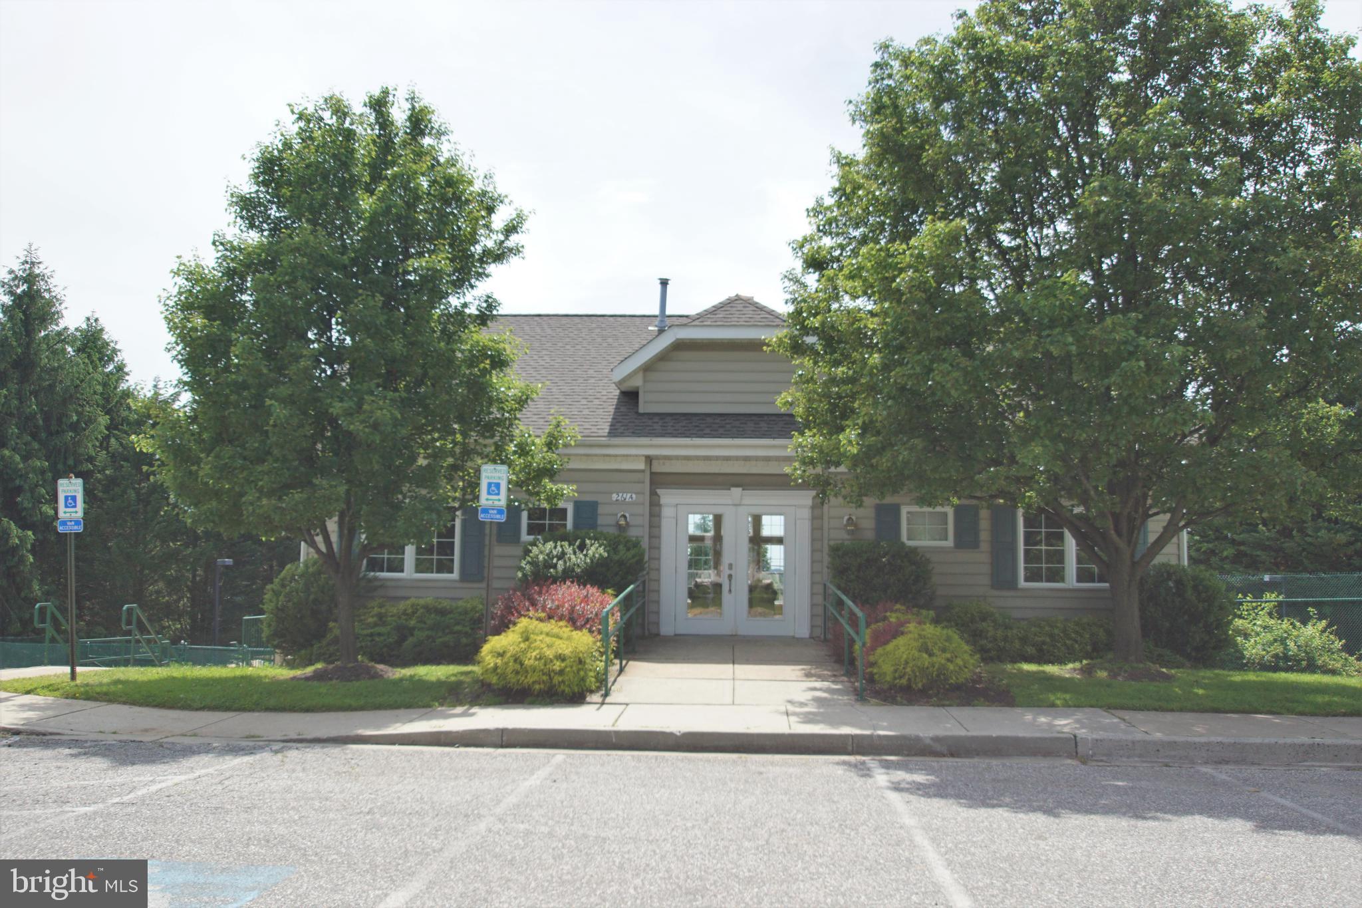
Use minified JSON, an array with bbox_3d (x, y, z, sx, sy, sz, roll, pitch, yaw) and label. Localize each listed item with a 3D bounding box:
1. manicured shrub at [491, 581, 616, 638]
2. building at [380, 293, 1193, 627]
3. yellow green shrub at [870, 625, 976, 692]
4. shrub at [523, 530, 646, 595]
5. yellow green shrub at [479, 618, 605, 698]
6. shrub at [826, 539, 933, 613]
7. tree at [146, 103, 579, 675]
[{"bbox_3d":[-1.647,2.241,14.438,1.550,1.143,1.450,1,-6,4],"label":"manicured shrub"},{"bbox_3d":[1.163,0.231,22.552,14.000,6.650,9.800,1,-6,4],"label":"building"},{"bbox_3d":[2.809,2.400,13.157,1.300,0.793,1.250,1,-6,4],"label":"yellow green shrub"},{"bbox_3d":[-1.448,2.060,16.804,1.800,1.786,1.600,1,-6,4],"label":"shrub"},{"bbox_3d":[-1.621,2.299,12.855,1.420,0.827,1.350,1,-6,4],"label":"yellow green shrub"},{"bbox_3d":[2.902,2.141,16.409,1.550,1.692,1.500,1,-6,4],"label":"shrub"},{"bbox_3d":[-3.894,-1.054,14.283,5.100,7.324,5.000,1,-6,4],"label":"tree"}]

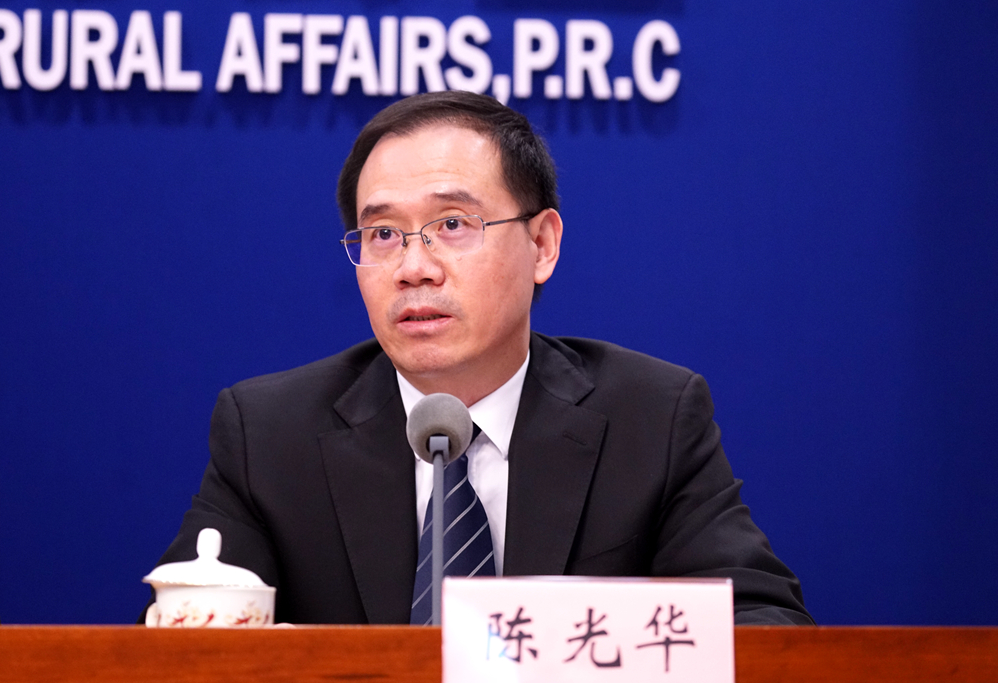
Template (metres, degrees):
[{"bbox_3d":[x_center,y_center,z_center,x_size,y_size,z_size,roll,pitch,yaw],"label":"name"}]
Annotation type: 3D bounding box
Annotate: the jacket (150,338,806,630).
[{"bbox_3d":[-0.012,0.258,2.490,0.590,0.560,0.440,0,-5,0],"label":"jacket"}]

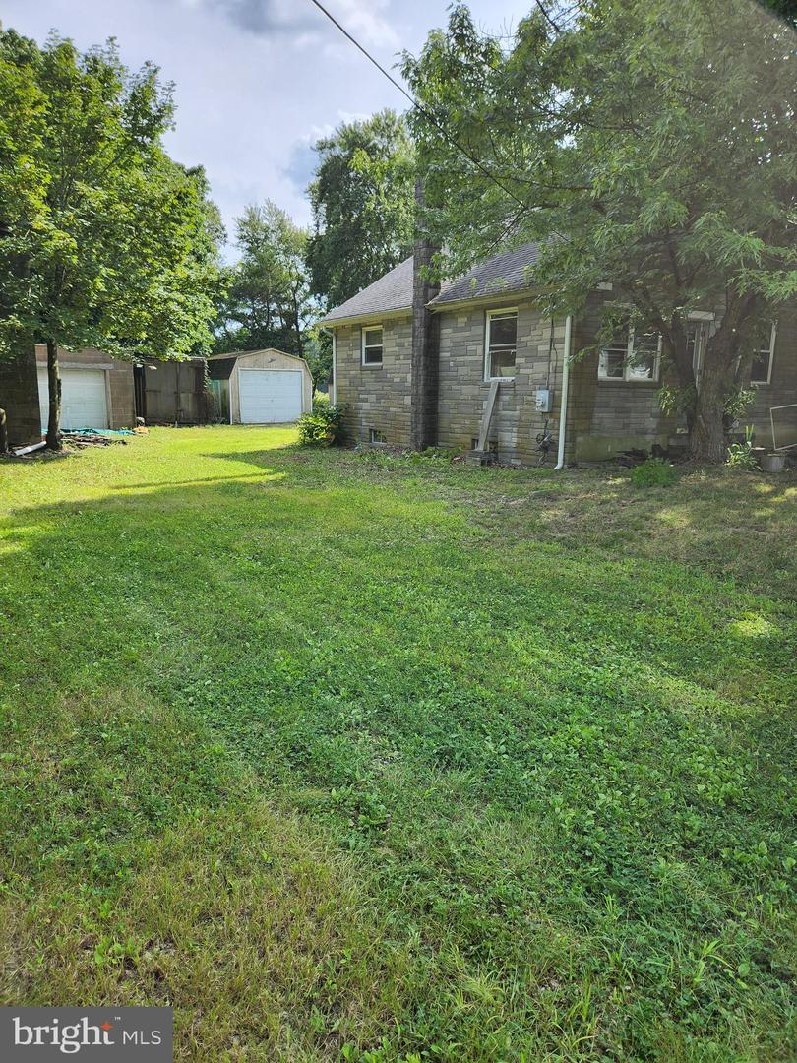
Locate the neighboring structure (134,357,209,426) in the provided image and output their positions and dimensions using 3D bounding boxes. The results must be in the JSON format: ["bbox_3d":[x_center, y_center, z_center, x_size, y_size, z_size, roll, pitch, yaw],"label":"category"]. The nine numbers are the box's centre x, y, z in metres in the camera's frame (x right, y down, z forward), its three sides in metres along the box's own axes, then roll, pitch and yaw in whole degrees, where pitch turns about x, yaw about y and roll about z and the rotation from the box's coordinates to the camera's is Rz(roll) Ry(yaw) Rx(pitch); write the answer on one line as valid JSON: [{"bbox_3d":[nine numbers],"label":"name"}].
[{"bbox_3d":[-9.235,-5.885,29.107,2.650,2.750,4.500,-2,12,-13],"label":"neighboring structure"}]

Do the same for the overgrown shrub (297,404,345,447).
[{"bbox_3d":[-1.963,-2.710,17.898,1.150,1.050,1.100,-1,11,-6],"label":"overgrown shrub"}]

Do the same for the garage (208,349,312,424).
[{"bbox_3d":[-7.165,-6.681,32.524,3.750,3.080,7.300,-6,13,-31],"label":"garage"}]

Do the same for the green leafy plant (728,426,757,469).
[{"bbox_3d":[5.871,-1.428,11.967,0.520,0.740,0.480,6,13,25],"label":"green leafy plant"}]

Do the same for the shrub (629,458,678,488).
[{"bbox_3d":[3.658,-0.872,10.060,0.630,0.430,0.600,5,12,20],"label":"shrub"}]

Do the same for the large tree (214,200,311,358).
[{"bbox_3d":[-8.678,-13.989,44.289,7.000,12.710,7.000,-1,12,-11],"label":"large tree"}]

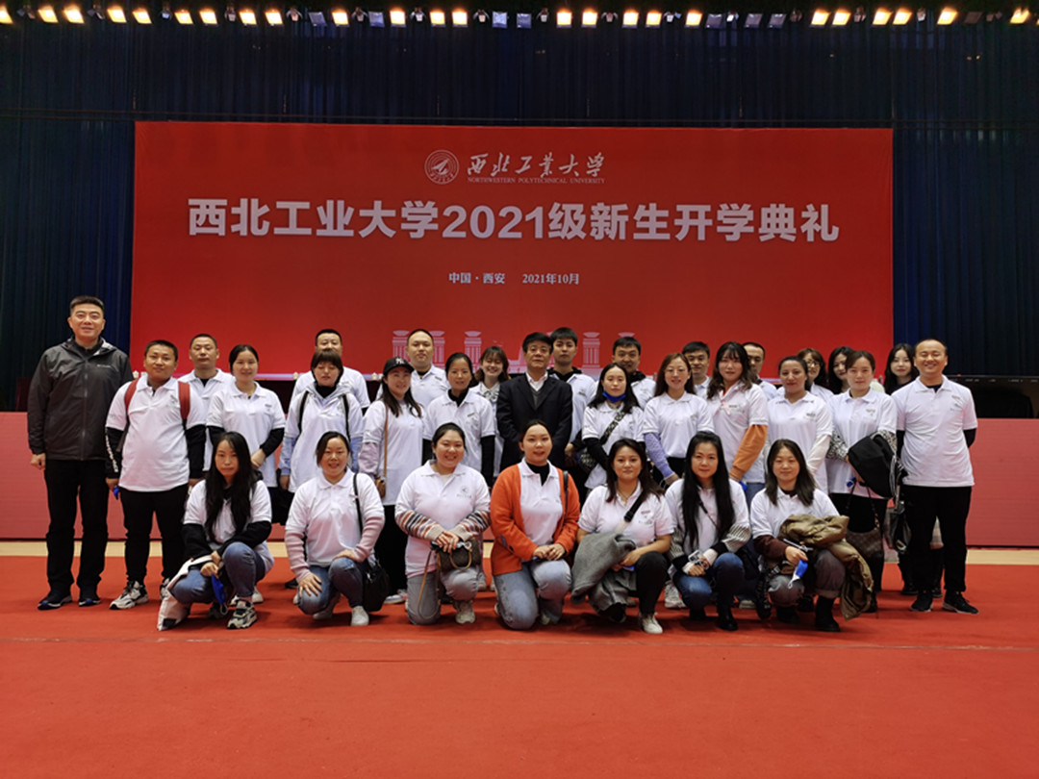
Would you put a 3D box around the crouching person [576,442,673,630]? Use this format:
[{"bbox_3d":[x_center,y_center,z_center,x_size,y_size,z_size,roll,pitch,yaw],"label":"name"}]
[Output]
[{"bbox_3d":[0.614,0.813,4.680,0.550,1.053,0.660,0,-1,5],"label":"crouching person"}]

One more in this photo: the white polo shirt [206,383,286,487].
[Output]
[{"bbox_3d":[-1.722,0.285,5.100,0.460,0.672,0.280,1,-1,-11],"label":"white polo shirt"}]

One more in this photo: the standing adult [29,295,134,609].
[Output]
[{"bbox_3d":[-2.681,0.374,4.970,0.580,1.870,0.340,1,-1,-15],"label":"standing adult"}]

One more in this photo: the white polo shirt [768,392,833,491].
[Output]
[{"bbox_3d":[1.726,0.345,5.130,0.480,0.660,0.280,0,-1,19],"label":"white polo shirt"}]

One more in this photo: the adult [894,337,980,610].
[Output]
[{"bbox_3d":[2.552,0.524,4.970,0.490,1.650,0.330,0,-1,17],"label":"adult"}]

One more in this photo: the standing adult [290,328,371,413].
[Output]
[{"bbox_3d":[-1.297,0.461,5.530,0.540,1.753,0.340,1,-1,-8],"label":"standing adult"}]

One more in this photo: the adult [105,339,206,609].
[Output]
[{"bbox_3d":[-2.260,0.512,5.030,0.580,1.639,0.330,1,-1,-19],"label":"adult"}]

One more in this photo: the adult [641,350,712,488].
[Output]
[{"bbox_3d":[0.994,0.559,5.082,0.470,1.585,0.330,0,-1,7],"label":"adult"}]

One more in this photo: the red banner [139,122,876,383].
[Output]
[{"bbox_3d":[-0.116,-2.502,15.000,14.031,4.772,0.100,1,-1,0],"label":"red banner"}]

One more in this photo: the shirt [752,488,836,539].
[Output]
[{"bbox_3d":[1.585,0.799,4.660,0.490,0.476,0.330,0,-1,10],"label":"shirt"}]

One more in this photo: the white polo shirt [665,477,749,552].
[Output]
[{"bbox_3d":[1.062,0.745,4.600,0.450,0.513,0.340,0,-1,8],"label":"white polo shirt"}]

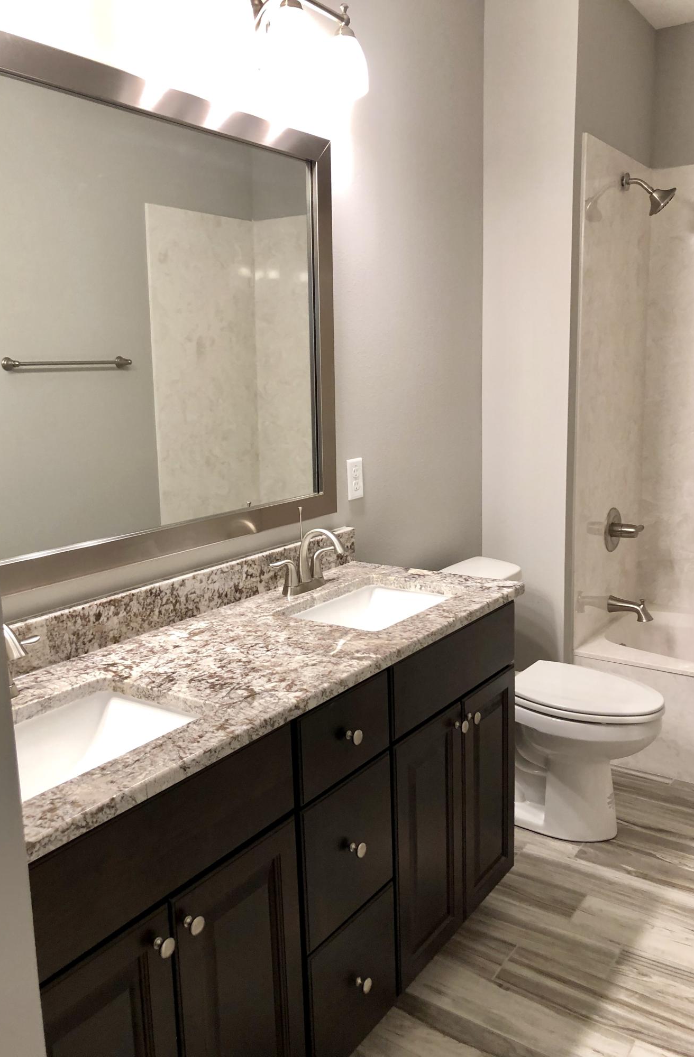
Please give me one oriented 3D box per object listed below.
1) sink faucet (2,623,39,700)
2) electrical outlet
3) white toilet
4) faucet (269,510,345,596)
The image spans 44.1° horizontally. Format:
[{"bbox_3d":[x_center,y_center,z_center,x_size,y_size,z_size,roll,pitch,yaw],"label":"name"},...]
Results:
[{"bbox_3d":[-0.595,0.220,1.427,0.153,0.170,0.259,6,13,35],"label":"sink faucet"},{"bbox_3d":[0.025,-0.141,2.468,0.008,0.115,0.070,6,13,35],"label":"electrical outlet"},{"bbox_3d":[0.633,0.549,2.742,0.746,0.758,0.461,6,13,35],"label":"white toilet"},{"bbox_3d":[-0.073,0.053,2.146,0.153,0.206,0.259,6,13,35],"label":"faucet"}]

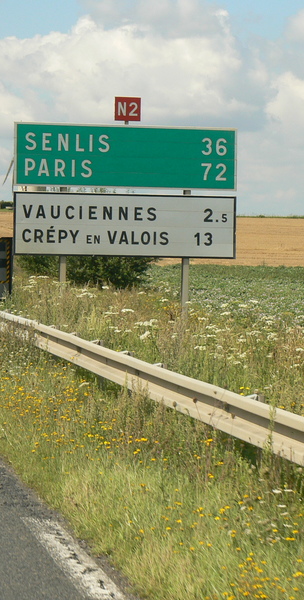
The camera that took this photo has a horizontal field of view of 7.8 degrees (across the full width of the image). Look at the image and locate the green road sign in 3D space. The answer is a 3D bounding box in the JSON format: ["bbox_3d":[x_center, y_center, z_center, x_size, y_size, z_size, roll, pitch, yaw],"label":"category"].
[{"bbox_3d":[-0.389,-2.131,33.400,3.360,0.940,0.070,1,2,-8],"label":"green road sign"}]

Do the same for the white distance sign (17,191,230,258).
[{"bbox_3d":[-0.395,-1.101,33.400,3.340,0.930,0.070,1,2,-8],"label":"white distance sign"}]

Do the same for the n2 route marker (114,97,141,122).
[{"bbox_3d":[-0.353,-2.840,33.400,0.385,0.360,0.050,1,2,-8],"label":"n2 route marker"}]

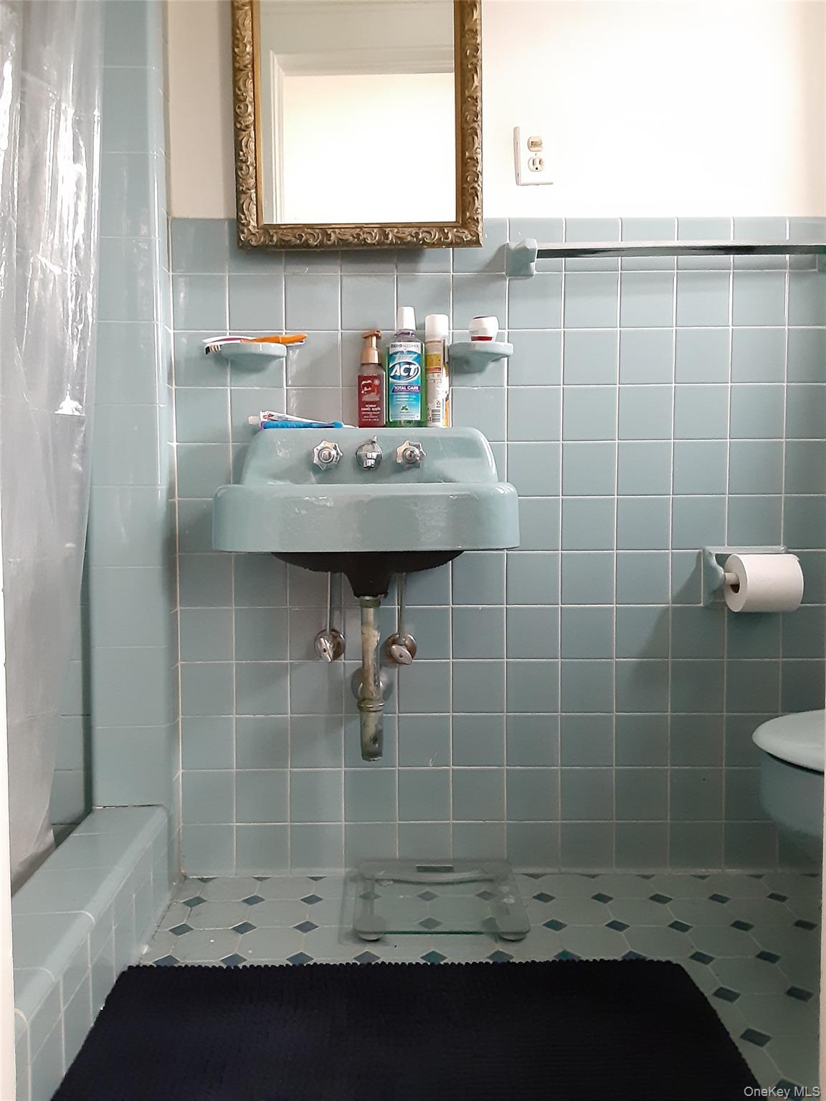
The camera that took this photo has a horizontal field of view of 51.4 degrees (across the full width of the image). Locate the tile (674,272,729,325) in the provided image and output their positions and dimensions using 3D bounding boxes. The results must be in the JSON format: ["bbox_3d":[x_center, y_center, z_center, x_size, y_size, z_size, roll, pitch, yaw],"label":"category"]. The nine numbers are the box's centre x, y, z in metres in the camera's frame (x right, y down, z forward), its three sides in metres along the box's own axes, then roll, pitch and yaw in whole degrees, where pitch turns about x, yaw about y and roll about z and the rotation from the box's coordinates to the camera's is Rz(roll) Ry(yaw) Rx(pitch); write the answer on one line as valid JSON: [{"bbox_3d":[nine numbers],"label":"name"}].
[{"bbox_3d":[0.568,-0.494,1.685,0.108,0.108,0.009,0,3,0],"label":"tile"}]

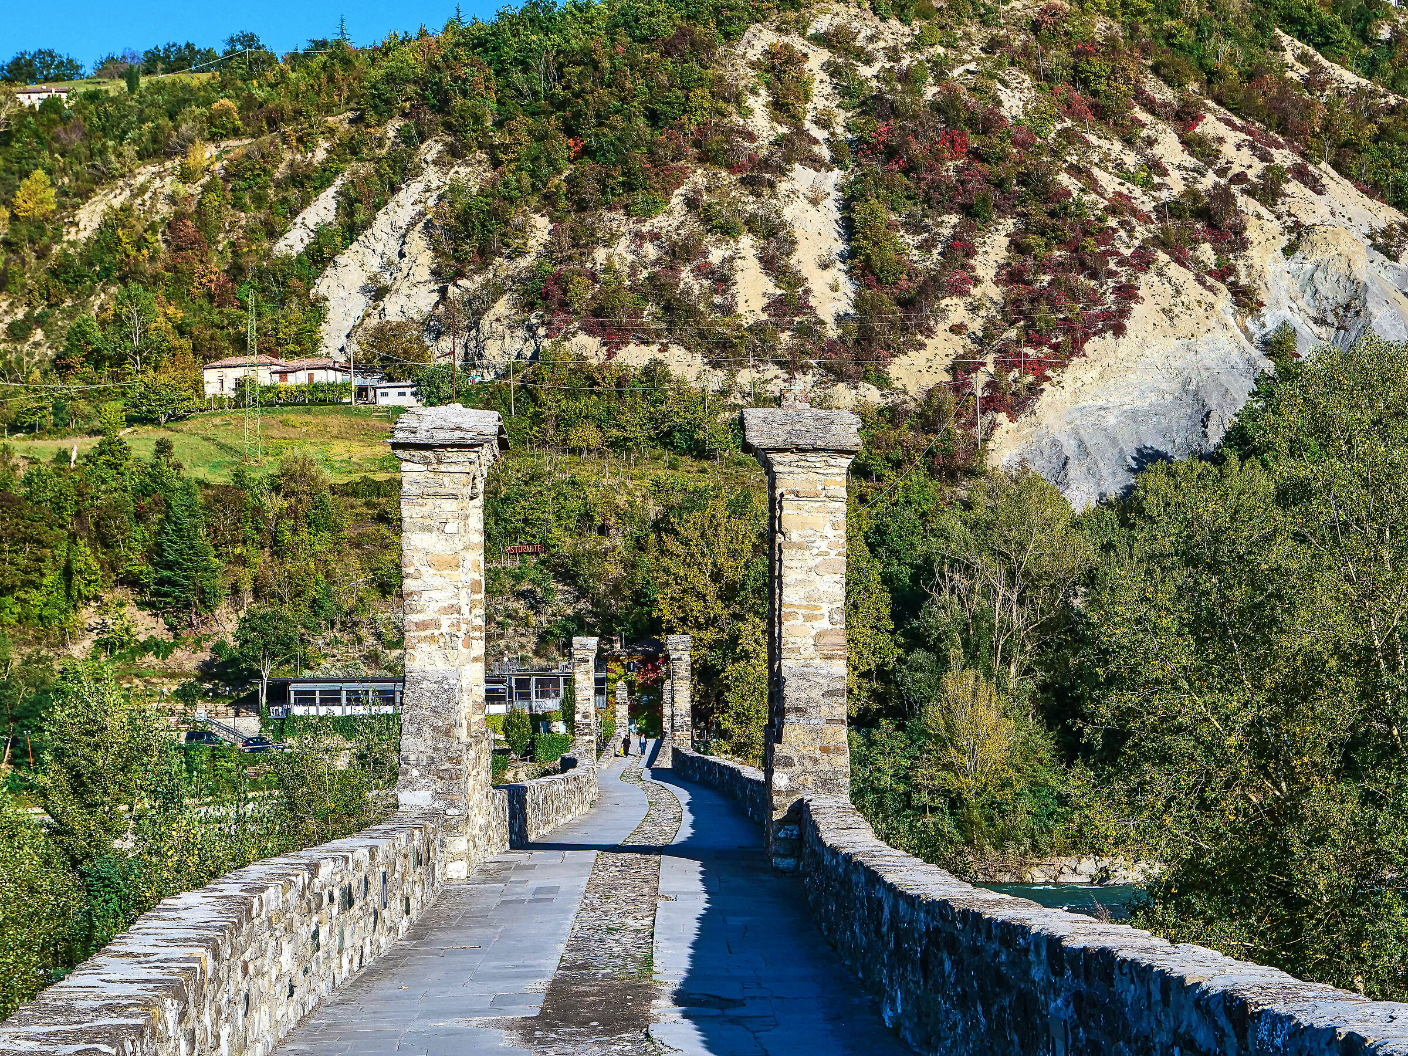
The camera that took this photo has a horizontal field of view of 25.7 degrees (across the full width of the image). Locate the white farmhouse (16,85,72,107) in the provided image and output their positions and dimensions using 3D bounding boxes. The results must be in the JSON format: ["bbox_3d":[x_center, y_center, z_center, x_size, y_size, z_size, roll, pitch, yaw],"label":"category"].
[{"bbox_3d":[-192.310,-125.058,900.000,15.500,7.300,9.000,0,-4,-3],"label":"white farmhouse"}]

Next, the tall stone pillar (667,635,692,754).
[{"bbox_3d":[-0.880,6.445,115.000,1.000,4.900,1.300,0,-4,0],"label":"tall stone pillar"}]

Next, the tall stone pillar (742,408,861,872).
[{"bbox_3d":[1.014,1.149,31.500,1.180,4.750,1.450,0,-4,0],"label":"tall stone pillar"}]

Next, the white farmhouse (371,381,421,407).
[{"bbox_3d":[-41.771,-18.158,420.000,6.600,3.300,4.800,0,-4,0],"label":"white farmhouse"}]

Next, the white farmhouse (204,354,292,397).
[{"bbox_3d":[-63.138,-20.794,425.000,11.500,5.800,9.000,0,-4,3],"label":"white farmhouse"}]

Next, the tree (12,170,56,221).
[{"bbox_3d":[-134.466,-66.516,620.000,8.800,10.700,8.800,0,-4,0],"label":"tree"}]

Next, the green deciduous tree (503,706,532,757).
[{"bbox_3d":[-12.787,14.107,212.000,1.950,3.700,1.950,0,-4,0],"label":"green deciduous tree"}]

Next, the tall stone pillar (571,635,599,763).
[{"bbox_3d":[-4.419,6.486,115.000,1.050,4.850,1.300,0,-4,0],"label":"tall stone pillar"}]

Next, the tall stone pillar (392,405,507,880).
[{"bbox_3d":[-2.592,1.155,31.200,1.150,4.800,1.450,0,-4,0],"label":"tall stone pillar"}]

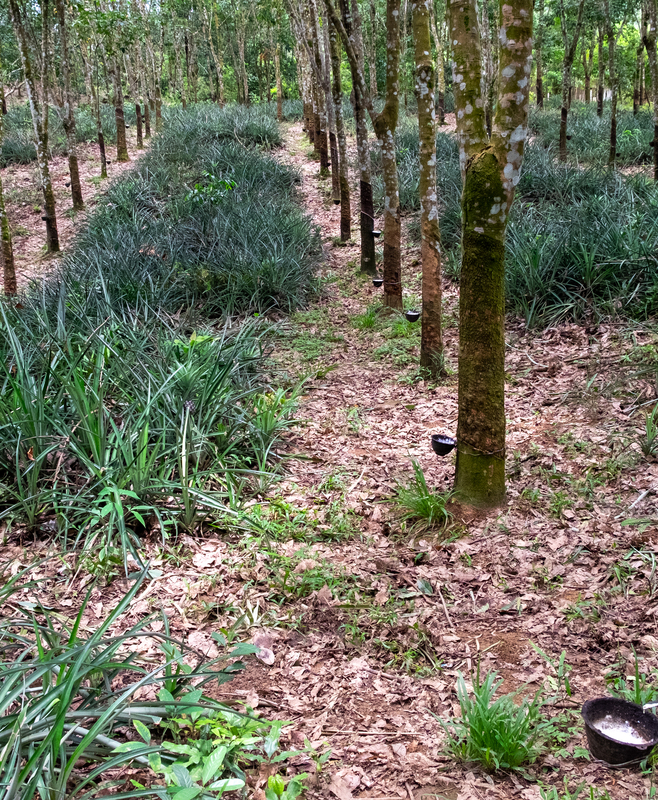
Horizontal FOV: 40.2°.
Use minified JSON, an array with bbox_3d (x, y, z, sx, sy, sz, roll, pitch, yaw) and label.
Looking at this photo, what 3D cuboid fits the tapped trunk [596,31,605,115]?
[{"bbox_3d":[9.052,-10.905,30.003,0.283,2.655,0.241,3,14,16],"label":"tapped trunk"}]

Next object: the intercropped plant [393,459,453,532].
[{"bbox_3d":[0.379,0.383,3.650,0.235,0.265,0.212,1,14,6],"label":"intercropped plant"}]

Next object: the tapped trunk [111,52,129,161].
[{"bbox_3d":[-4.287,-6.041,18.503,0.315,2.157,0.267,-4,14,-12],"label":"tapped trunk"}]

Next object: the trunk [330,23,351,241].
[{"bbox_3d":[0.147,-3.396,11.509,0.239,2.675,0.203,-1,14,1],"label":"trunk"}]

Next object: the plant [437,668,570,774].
[{"bbox_3d":[0.395,0.730,2.050,0.296,0.179,0.267,2,14,12],"label":"plant"}]

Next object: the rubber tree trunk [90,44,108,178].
[{"bbox_3d":[-5.221,-6.508,20.403,0.200,2.881,0.180,-1,16,0],"label":"rubber tree trunk"}]

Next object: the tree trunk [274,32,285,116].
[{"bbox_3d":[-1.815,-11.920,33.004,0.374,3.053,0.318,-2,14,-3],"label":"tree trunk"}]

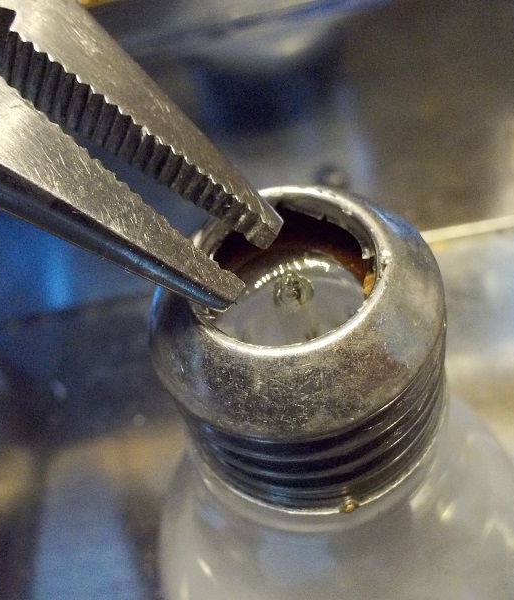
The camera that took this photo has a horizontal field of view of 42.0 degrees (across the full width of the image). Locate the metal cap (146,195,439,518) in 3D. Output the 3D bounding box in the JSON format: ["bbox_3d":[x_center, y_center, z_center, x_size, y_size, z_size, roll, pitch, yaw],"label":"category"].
[{"bbox_3d":[0.004,0.003,0.063,0.027,0.021,0.027,-6,54,8],"label":"metal cap"}]

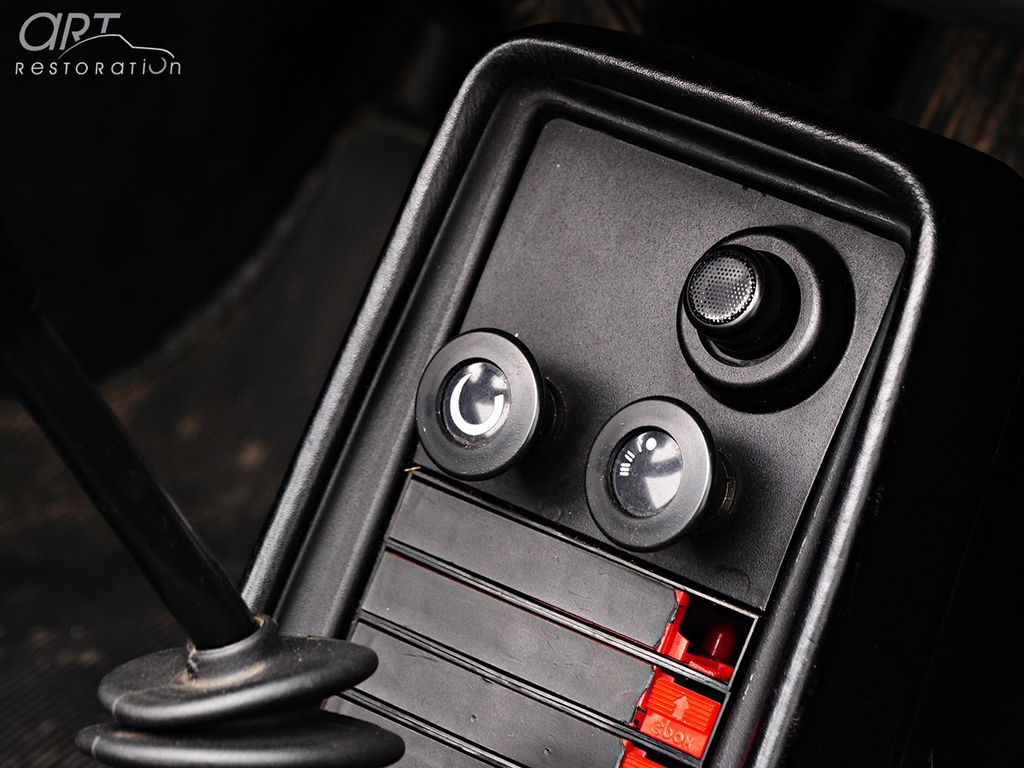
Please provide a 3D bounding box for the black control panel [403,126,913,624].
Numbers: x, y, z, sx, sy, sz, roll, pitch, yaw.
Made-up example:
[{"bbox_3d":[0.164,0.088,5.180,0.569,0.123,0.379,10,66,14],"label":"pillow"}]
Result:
[{"bbox_3d":[0.028,-0.008,1.375,0.102,0.030,0.091,21,90,28],"label":"black control panel"}]

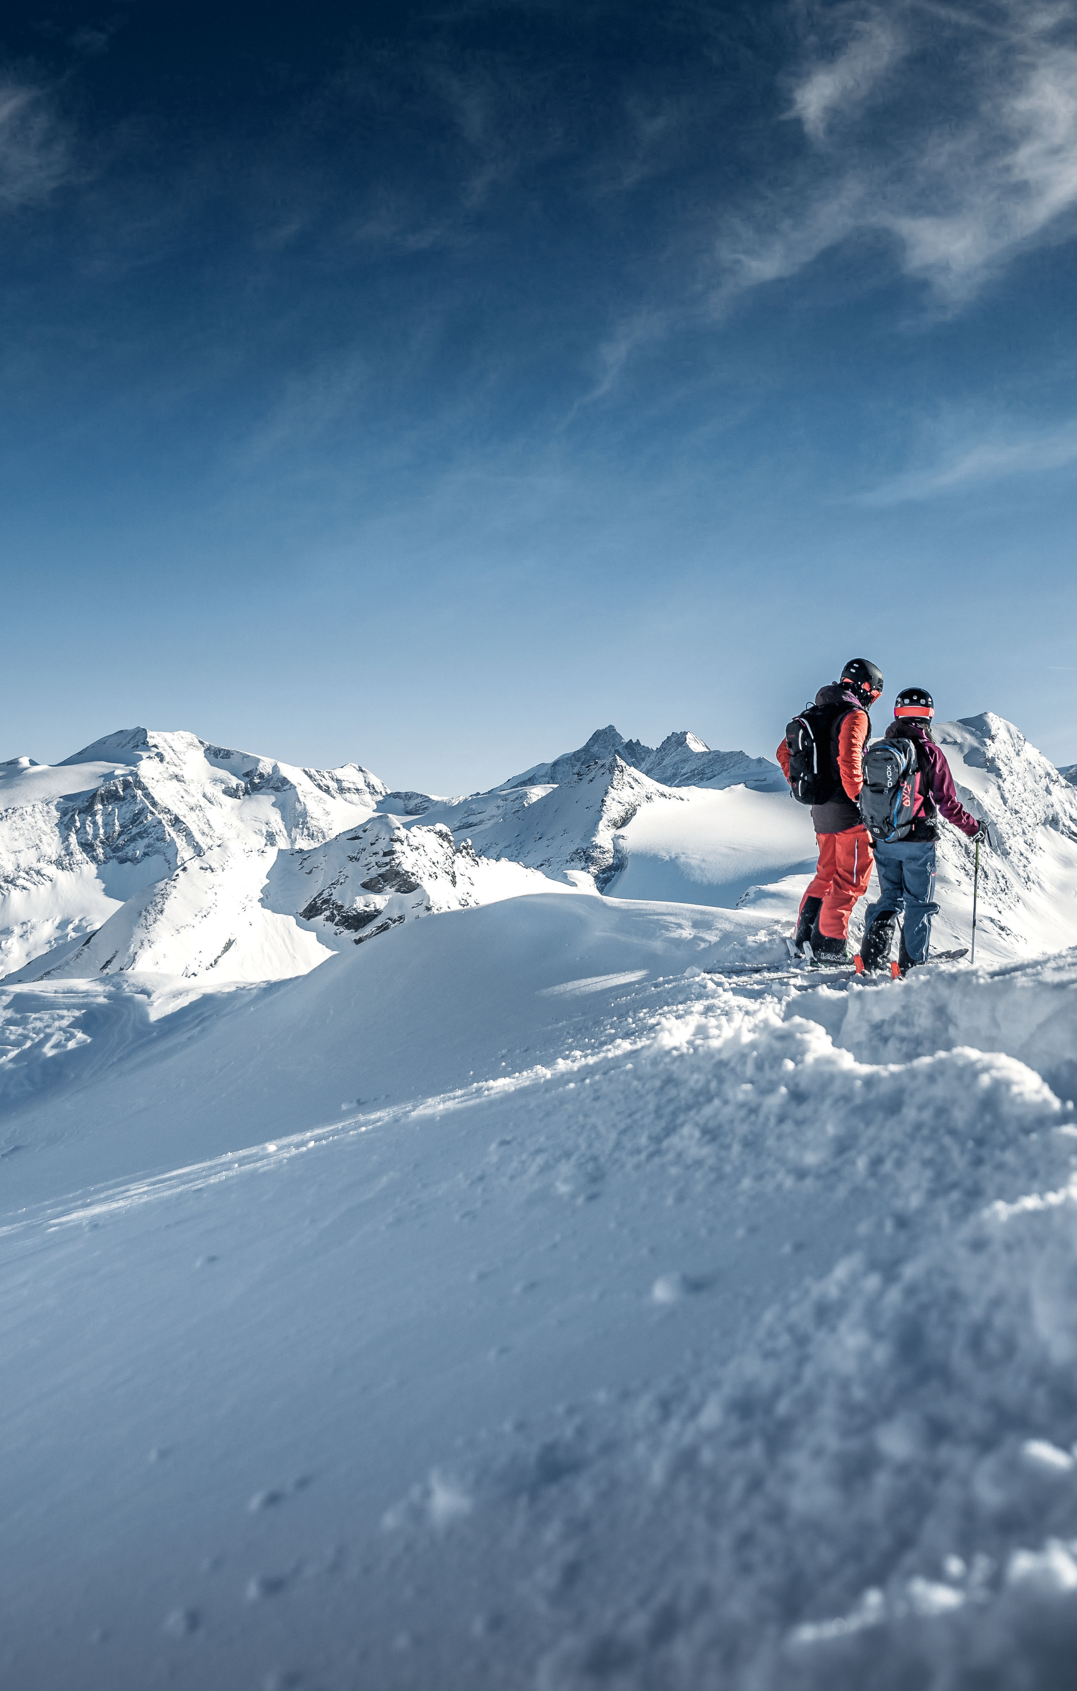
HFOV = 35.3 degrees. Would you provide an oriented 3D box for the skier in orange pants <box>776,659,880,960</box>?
[{"bbox_3d":[1.789,-0.212,10.350,0.580,1.840,0.600,0,0,-43],"label":"skier in orange pants"}]

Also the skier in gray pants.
[{"bbox_3d":[2.255,-0.082,10.050,0.720,1.720,0.580,0,0,32],"label":"skier in gray pants"}]

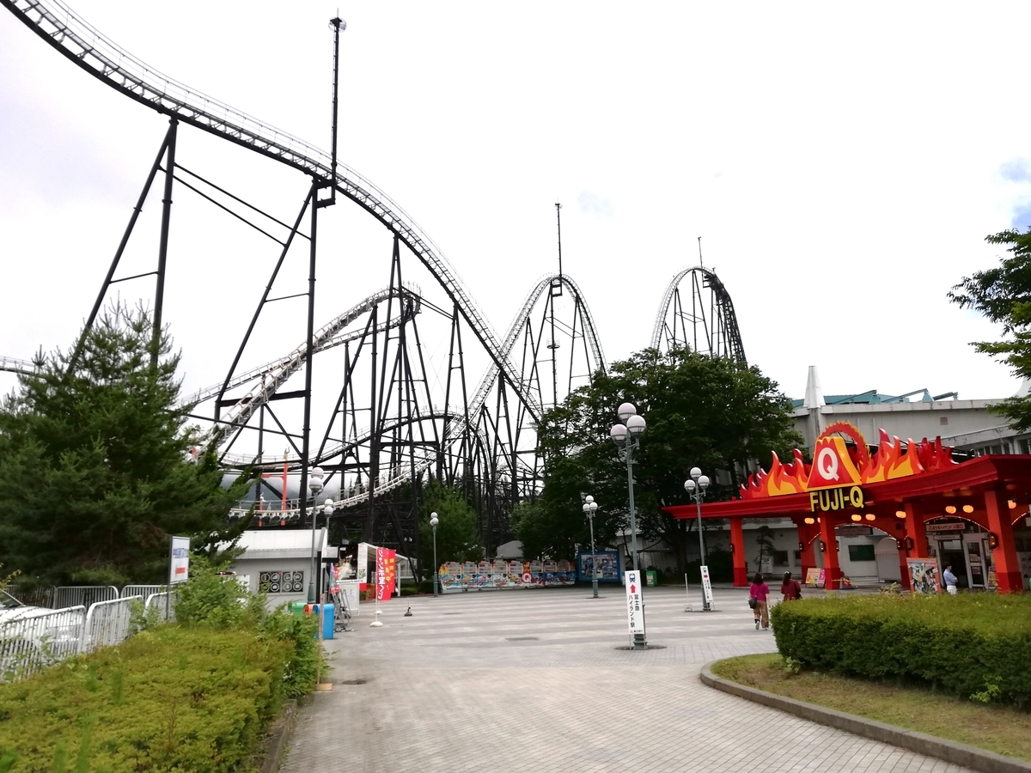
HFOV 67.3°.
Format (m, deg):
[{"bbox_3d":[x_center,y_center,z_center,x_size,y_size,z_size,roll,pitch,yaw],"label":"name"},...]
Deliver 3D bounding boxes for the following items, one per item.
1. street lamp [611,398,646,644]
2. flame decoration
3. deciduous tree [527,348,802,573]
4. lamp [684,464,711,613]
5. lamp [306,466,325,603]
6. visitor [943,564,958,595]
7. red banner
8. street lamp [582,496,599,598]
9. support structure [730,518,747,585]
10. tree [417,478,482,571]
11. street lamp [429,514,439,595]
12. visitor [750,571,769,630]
[{"bbox_3d":[2.763,3.206,18.383,0.450,5.780,1.600,1,-13,-11],"label":"street lamp"},{"bbox_3d":[18.503,4.079,45.173,1.700,3.550,15.858,4,-14,-22],"label":"flame decoration"},{"bbox_3d":[11.251,6.254,62.663,19.800,19.265,16.500,-2,-13,0],"label":"deciduous tree"},{"bbox_3d":[7.553,6.101,31.521,0.450,5.780,1.600,1,-13,-11],"label":"lamp"},{"bbox_3d":[-7.519,5.899,28.828,0.450,5.780,1.600,1,-13,-11],"label":"lamp"},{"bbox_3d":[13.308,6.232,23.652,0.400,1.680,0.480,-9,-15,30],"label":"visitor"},{"bbox_3d":[-4.774,6.880,28.359,0.620,1.830,0.100,8,-16,-35],"label":"red banner"},{"bbox_3d":[4.608,9.423,45.579,0.450,5.780,1.600,1,-13,-11],"label":"street lamp"},{"bbox_3d":[15.591,11.532,54.174,0.750,4.676,0.750,2,-14,-17],"label":"support structure"},{"bbox_3d":[-5.164,11.830,62.010,5.400,8.999,5.200,-2,-13,0],"label":"tree"},{"bbox_3d":[-5.641,11.873,54.972,0.450,5.780,1.600,1,-13,-11],"label":"street lamp"},{"bbox_3d":[6.832,6.053,21.850,0.540,1.570,0.420,-6,-14,19],"label":"visitor"}]

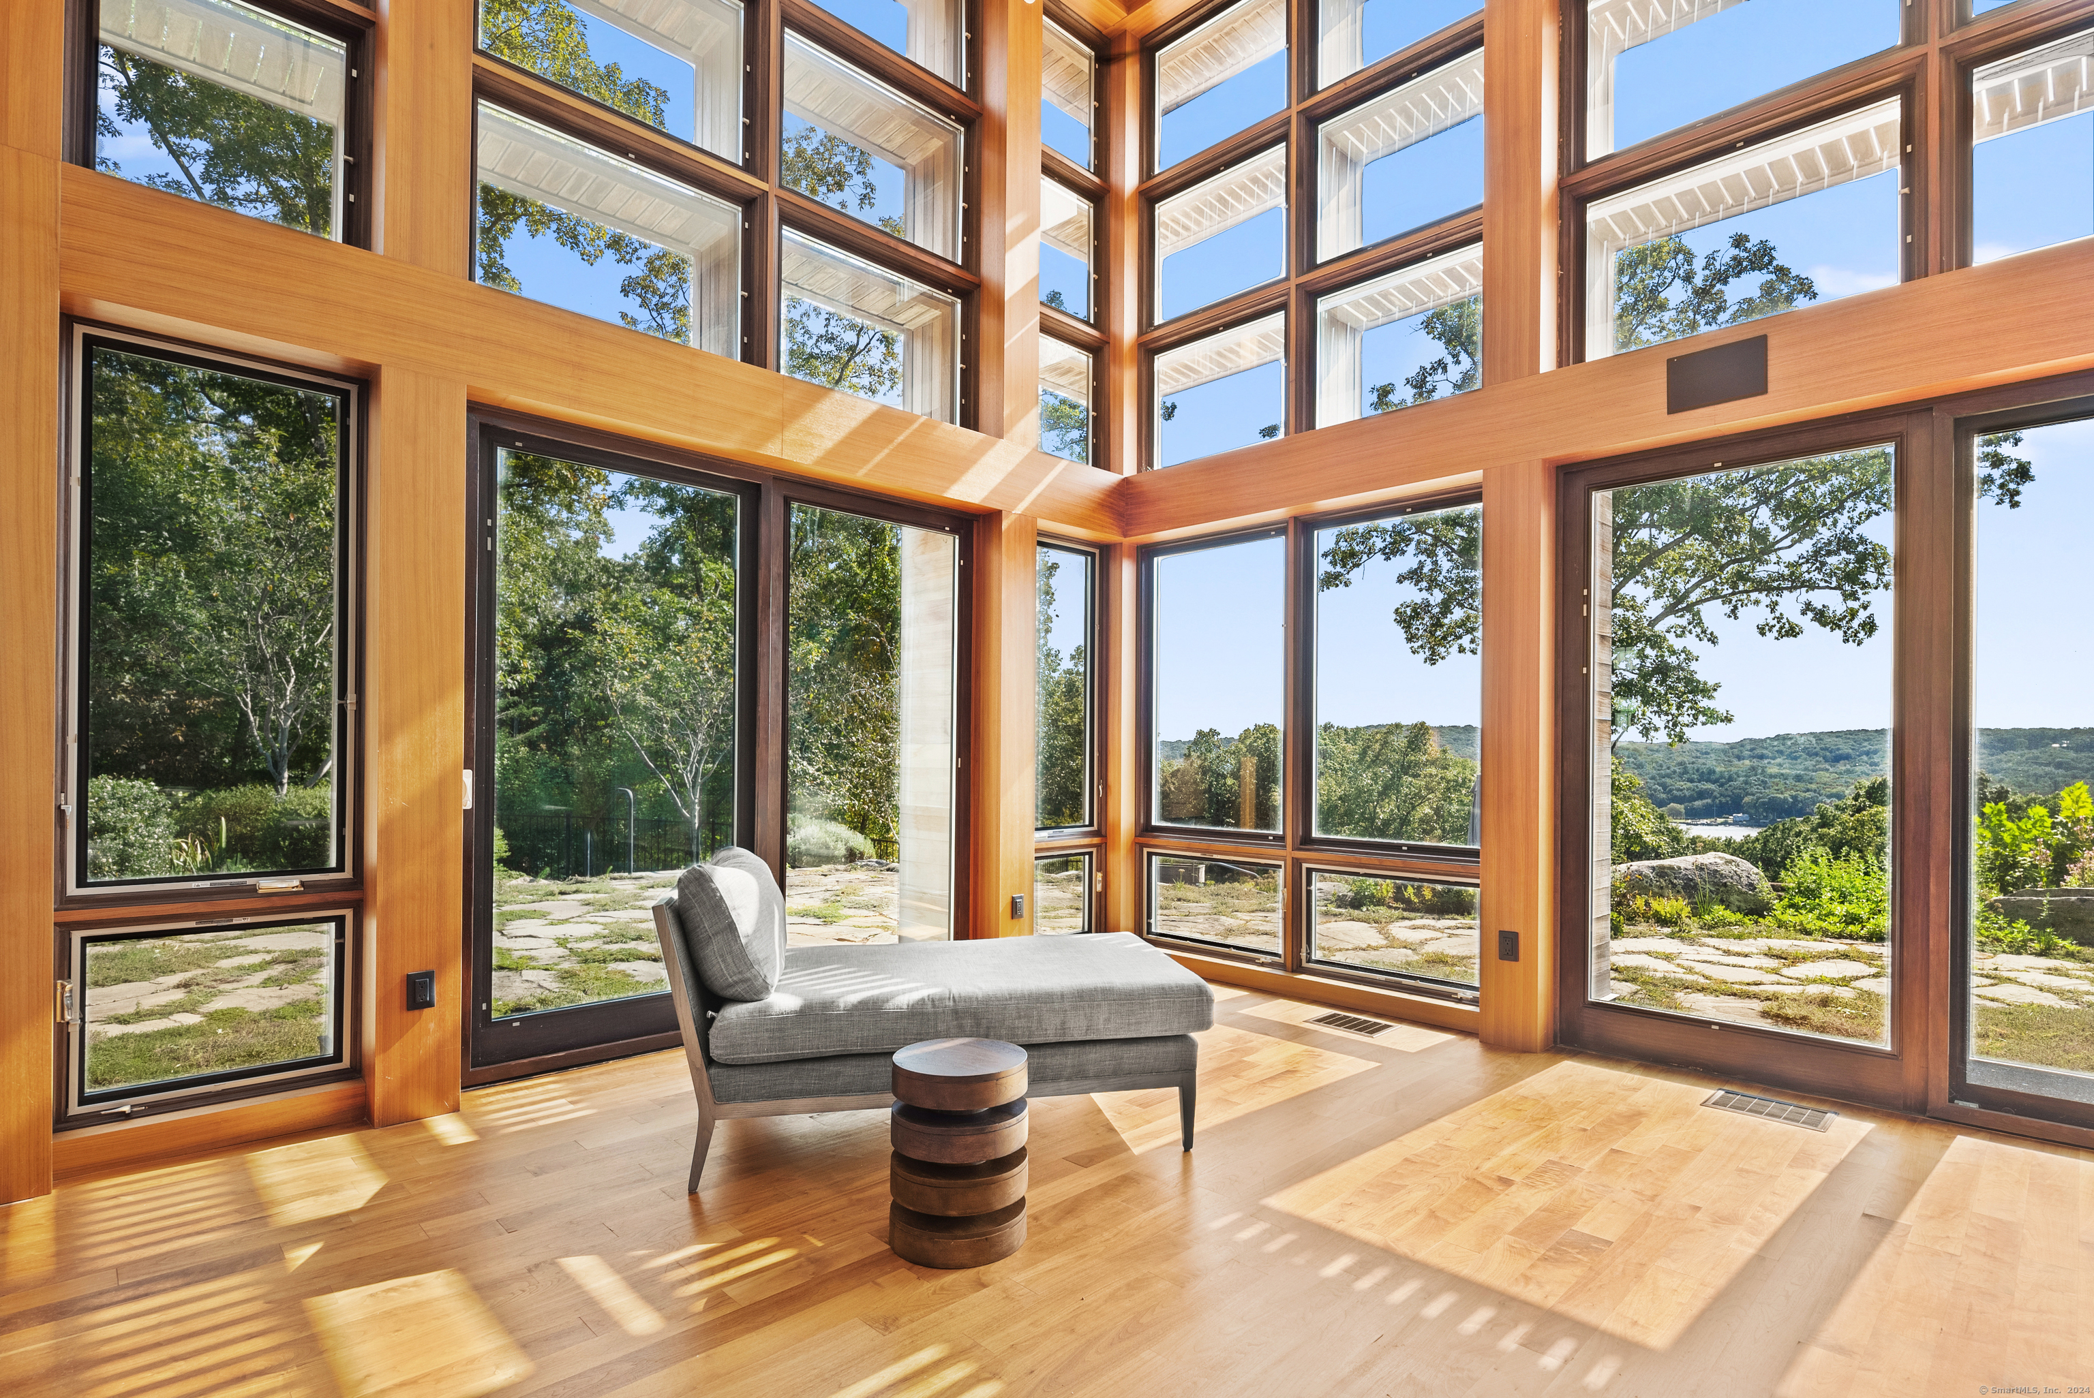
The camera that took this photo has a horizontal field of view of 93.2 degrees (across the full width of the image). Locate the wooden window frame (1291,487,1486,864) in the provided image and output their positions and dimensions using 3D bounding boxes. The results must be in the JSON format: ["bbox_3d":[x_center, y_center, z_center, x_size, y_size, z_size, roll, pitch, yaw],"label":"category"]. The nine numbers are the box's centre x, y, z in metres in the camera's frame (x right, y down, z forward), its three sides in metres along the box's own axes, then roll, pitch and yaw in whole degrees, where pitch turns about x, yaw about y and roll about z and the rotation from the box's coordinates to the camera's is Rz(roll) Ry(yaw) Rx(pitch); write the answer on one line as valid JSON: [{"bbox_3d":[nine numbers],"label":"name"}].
[{"bbox_3d":[1.600,-0.080,4.622,1.005,1.666,0.120,-1,-2,45],"label":"wooden window frame"}]

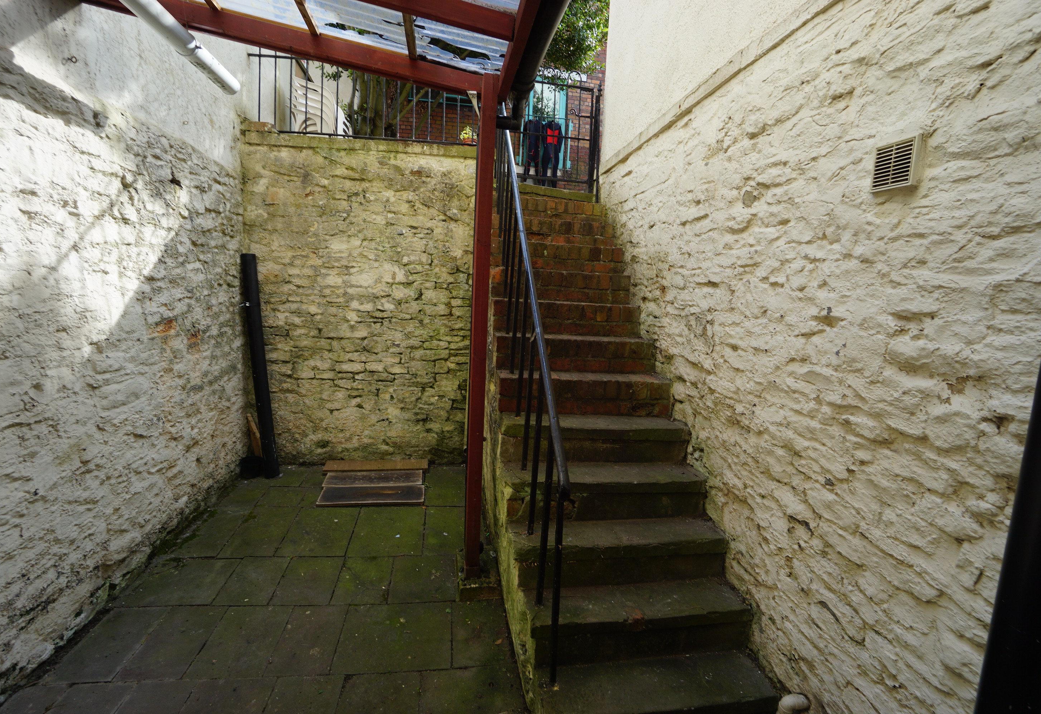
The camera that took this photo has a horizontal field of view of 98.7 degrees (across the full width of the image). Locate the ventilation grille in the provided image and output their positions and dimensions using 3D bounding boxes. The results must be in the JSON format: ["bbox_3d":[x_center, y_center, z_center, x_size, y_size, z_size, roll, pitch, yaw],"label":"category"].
[{"bbox_3d":[1.169,-0.593,1.389,0.030,0.141,0.134,2,7,-9],"label":"ventilation grille"}]

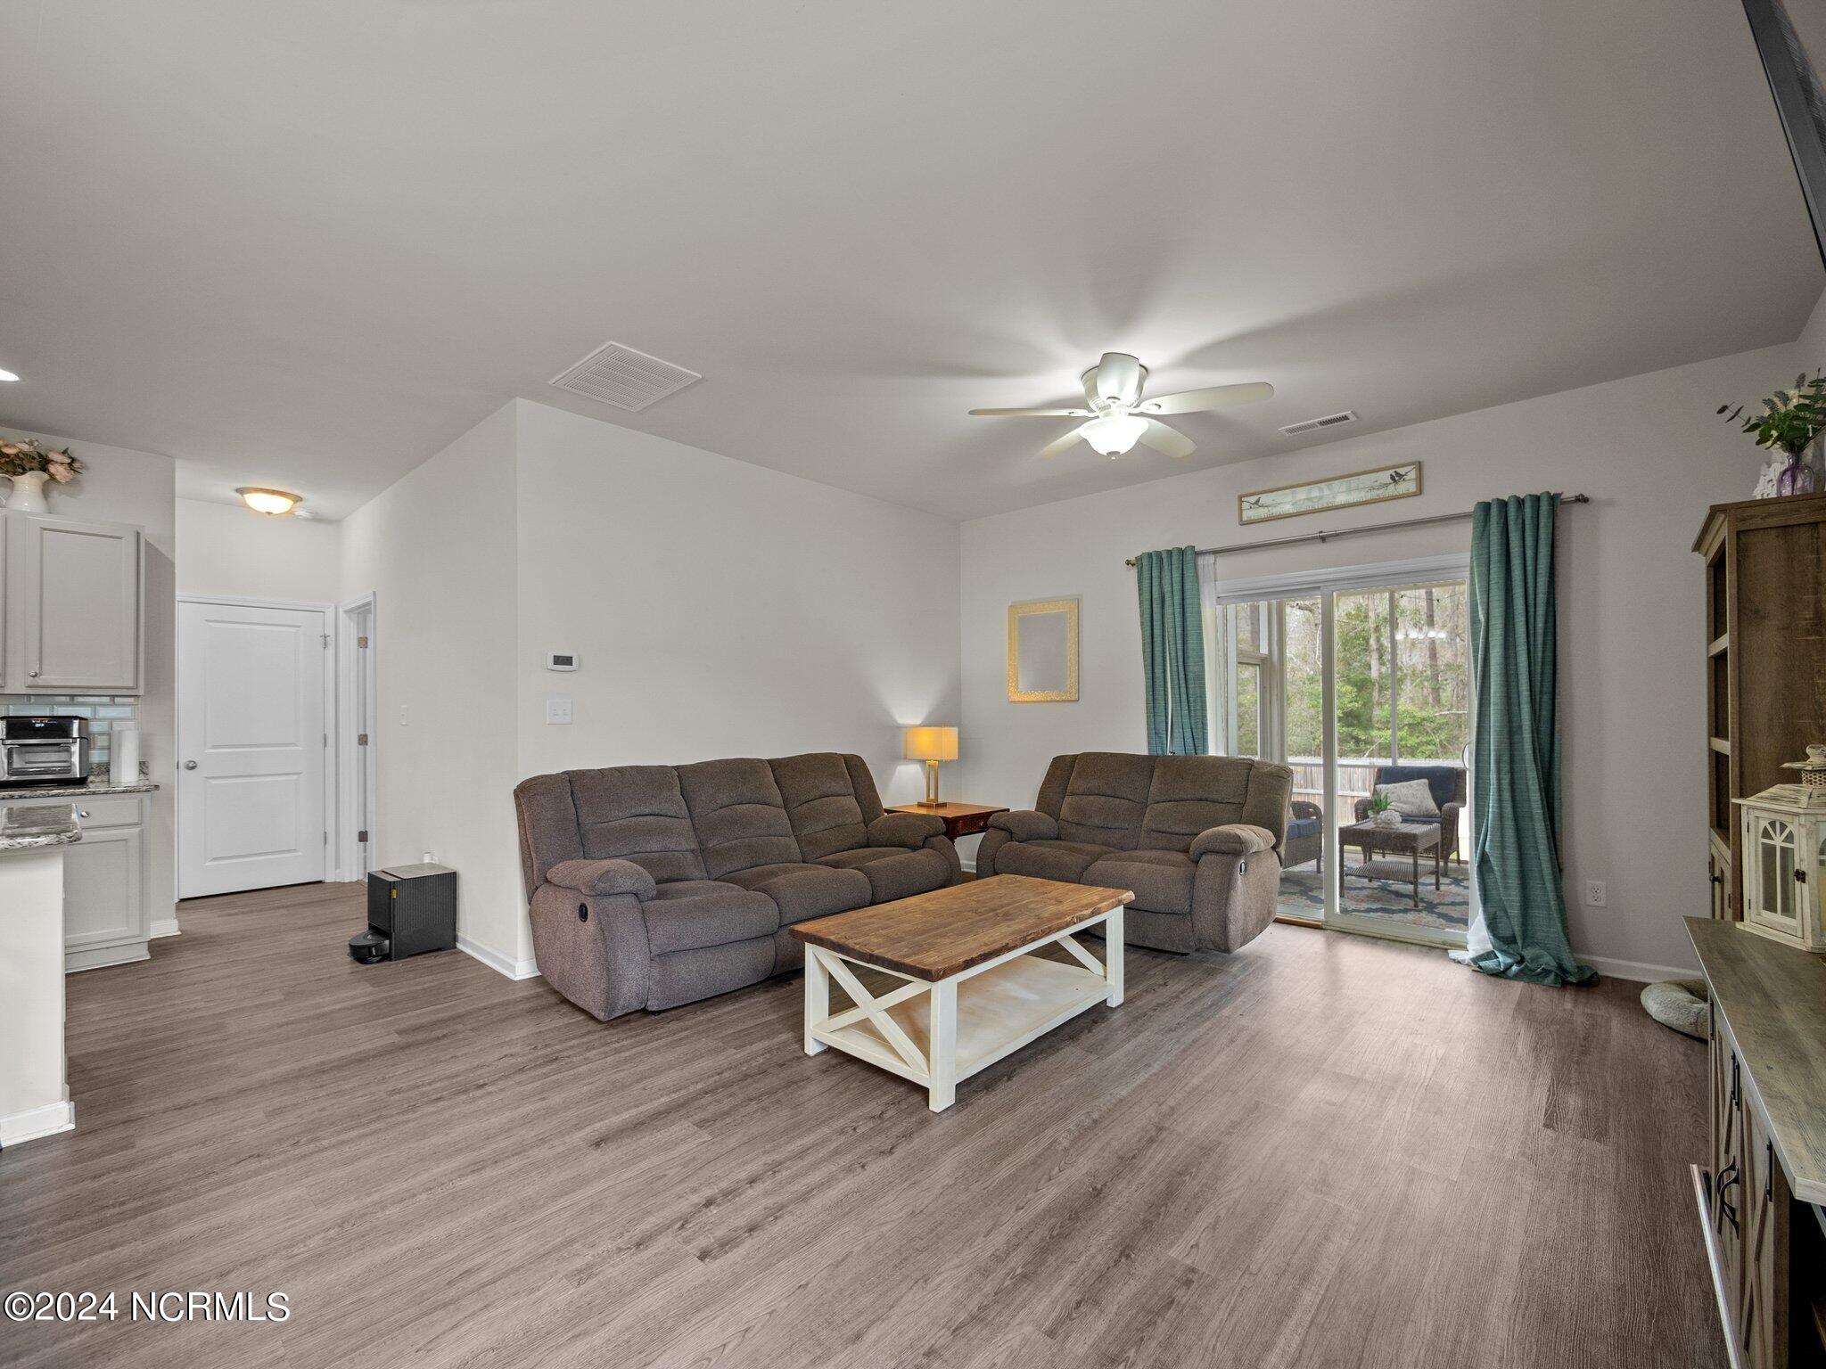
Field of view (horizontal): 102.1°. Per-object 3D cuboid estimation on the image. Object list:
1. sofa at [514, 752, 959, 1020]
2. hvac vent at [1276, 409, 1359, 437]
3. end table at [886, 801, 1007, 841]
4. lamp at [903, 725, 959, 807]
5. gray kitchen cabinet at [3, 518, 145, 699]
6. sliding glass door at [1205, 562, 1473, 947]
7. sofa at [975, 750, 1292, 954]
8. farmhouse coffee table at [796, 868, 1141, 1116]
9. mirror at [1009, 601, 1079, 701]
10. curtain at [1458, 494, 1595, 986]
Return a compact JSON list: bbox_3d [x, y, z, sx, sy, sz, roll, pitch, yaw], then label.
[{"bbox_3d":[-0.734,0.904,3.971,0.900,0.960,2.270,-2,-2,41],"label":"sofa"},{"bbox_3d":[2.178,-1.390,3.964,0.355,0.020,0.150,-2,-2,41],"label":"hvac vent"},{"bbox_3d":[0.246,1.126,5.069,0.580,0.540,0.600,1,-3,-45],"label":"end table"},{"bbox_3d":[0.135,0.586,5.177,0.350,0.570,0.170,-2,-2,41],"label":"lamp"},{"bbox_3d":[-4.388,-0.390,3.876,0.330,0.900,0.470,-2,-2,41],"label":"gray kitchen cabinet"},{"bbox_3d":[2.390,0.357,4.229,1.460,1.990,0.120,-2,-2,41],"label":"sliding glass door"},{"bbox_3d":[1.242,0.904,4.313,1.600,0.935,0.920,-2,-2,41],"label":"sofa"},{"bbox_3d":[0.242,1.109,2.850,0.700,0.455,1.210,-2,-3,45],"label":"farmhouse coffee table"},{"bbox_3d":[0.937,-0.238,5.367,0.600,0.735,0.030,-2,-2,41],"label":"mirror"},{"bbox_3d":[2.868,0.208,3.506,0.470,2.230,0.300,-2,-2,41],"label":"curtain"}]

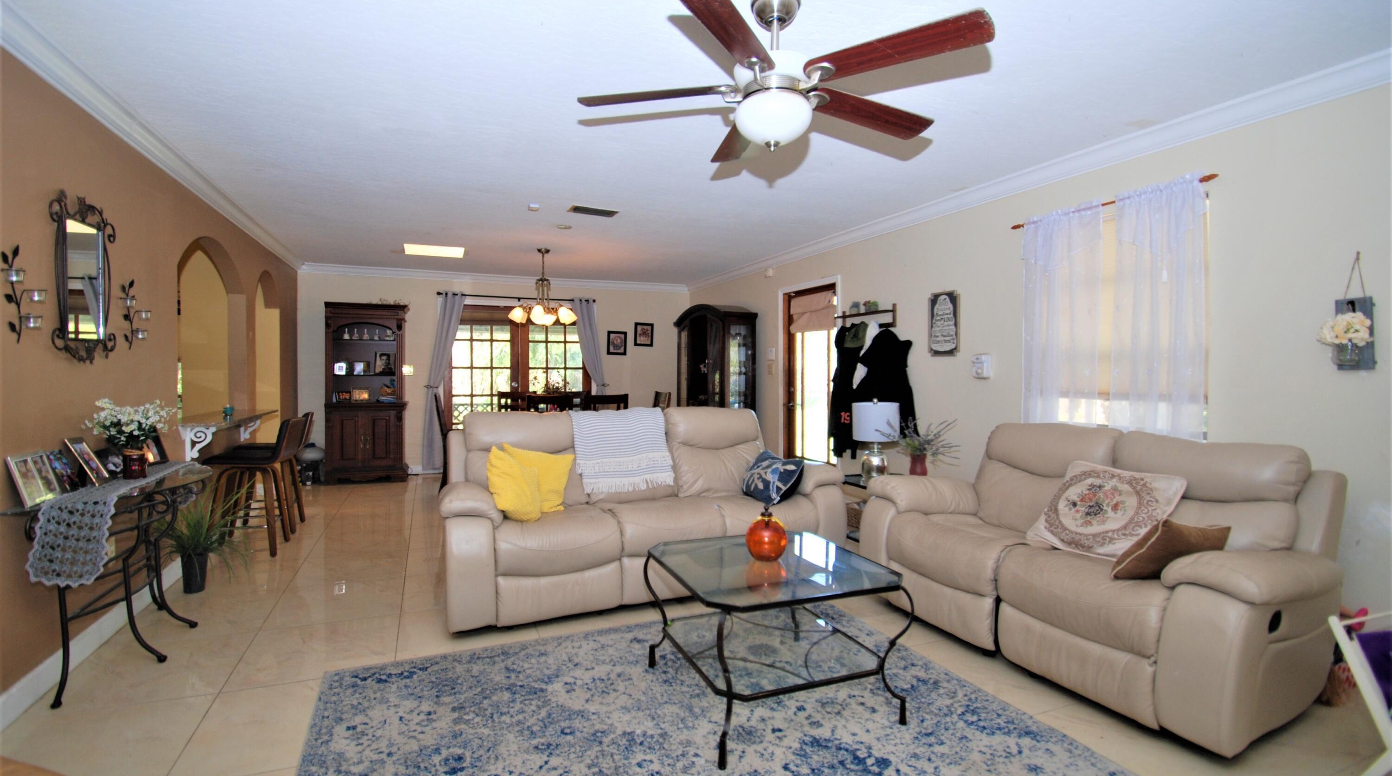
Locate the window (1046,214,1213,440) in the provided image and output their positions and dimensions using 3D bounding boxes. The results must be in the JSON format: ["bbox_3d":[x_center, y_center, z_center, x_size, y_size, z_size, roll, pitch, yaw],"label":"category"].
[{"bbox_3d":[2.115,-0.306,2.892,0.080,1.100,0.760,0,2,-25],"label":"window"}]

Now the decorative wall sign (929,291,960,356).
[{"bbox_3d":[1.786,-0.457,4.176,0.024,0.420,0.270,0,2,-25],"label":"decorative wall sign"}]

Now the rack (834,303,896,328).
[{"bbox_3d":[1.409,-0.588,4.893,0.116,0.197,0.645,0,2,-25],"label":"rack"}]

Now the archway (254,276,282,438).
[{"bbox_3d":[-3.992,0.008,5.327,0.150,2.140,0.850,-1,2,-24],"label":"archway"}]

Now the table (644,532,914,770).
[{"bbox_3d":[0.275,0.927,2.250,0.750,0.495,0.750,0,2,-21],"label":"table"}]

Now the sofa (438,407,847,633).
[{"bbox_3d":[-0.297,0.637,3.461,2.270,0.985,0.900,0,2,-25],"label":"sofa"}]

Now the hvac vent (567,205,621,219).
[{"bbox_3d":[-0.787,-1.333,4.410,0.370,0.025,0.190,0,2,-25],"label":"hvac vent"}]

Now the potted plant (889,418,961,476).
[{"bbox_3d":[1.450,0.393,3.750,0.420,0.390,0.460,0,2,-25],"label":"potted plant"}]

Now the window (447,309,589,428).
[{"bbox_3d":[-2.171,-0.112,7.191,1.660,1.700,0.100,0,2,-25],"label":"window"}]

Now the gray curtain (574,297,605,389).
[{"bbox_3d":[-1.371,-0.057,7.466,0.450,2.100,0.120,0,2,-25],"label":"gray curtain"}]

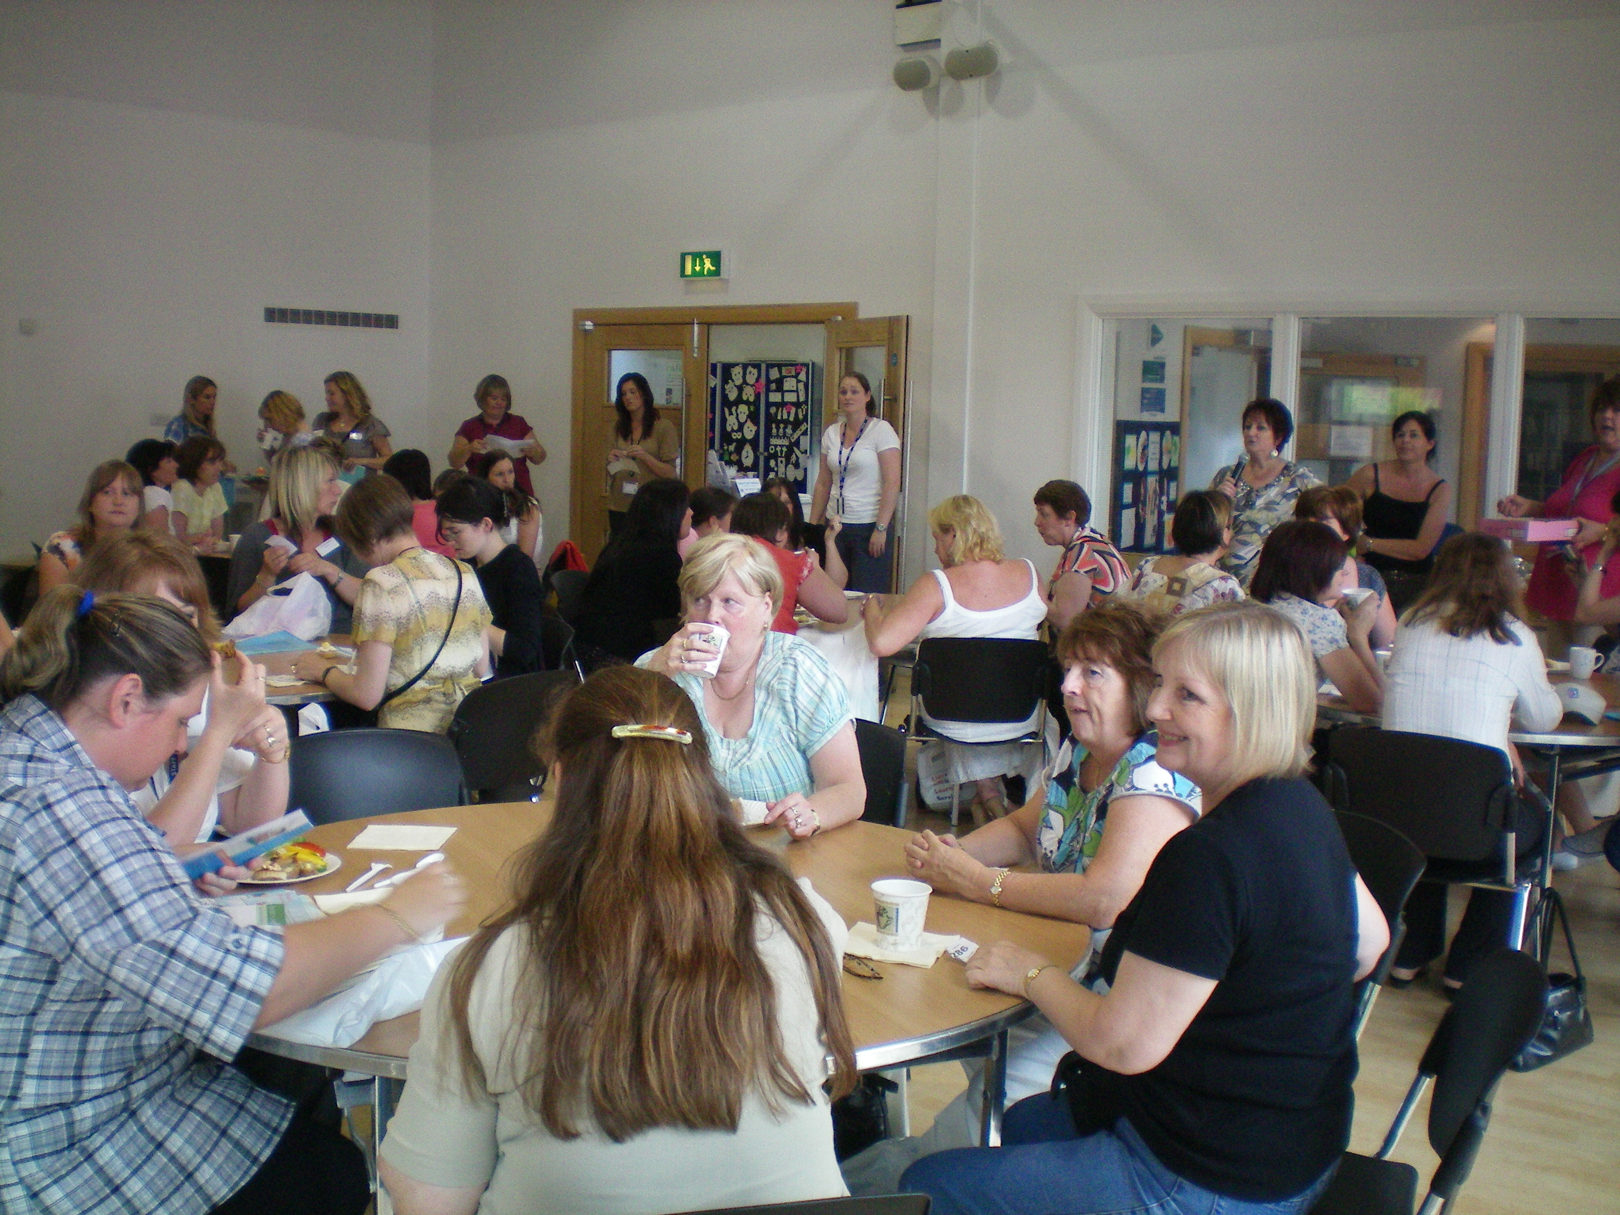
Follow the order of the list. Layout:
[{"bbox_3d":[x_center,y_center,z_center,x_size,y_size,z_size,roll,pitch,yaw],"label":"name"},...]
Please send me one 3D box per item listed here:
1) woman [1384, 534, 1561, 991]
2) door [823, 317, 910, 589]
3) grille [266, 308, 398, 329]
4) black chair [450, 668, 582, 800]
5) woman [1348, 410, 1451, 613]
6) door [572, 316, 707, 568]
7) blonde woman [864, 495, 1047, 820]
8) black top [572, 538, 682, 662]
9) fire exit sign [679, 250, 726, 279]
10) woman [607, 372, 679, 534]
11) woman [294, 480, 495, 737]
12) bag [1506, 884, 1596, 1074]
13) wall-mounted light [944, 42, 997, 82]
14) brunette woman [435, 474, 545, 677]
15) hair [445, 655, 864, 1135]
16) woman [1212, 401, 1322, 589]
[{"bbox_3d":[1.743,0.454,4.660,0.450,1.240,0.700,6,8,33],"label":"woman"},{"bbox_3d":[0.291,-0.473,9.200,0.060,2.020,0.920,-1,7,-24],"label":"door"},{"bbox_3d":[-2.867,-1.730,10.629,0.030,0.090,0.980,6,8,38],"label":"grille"},{"bbox_3d":[-0.930,0.548,4.969,0.460,0.790,0.500,-4,8,-43],"label":"black chair"},{"bbox_3d":[2.595,-0.072,7.934,0.470,1.598,0.310,4,6,20],"label":"woman"},{"bbox_3d":[-1.037,-0.697,10.806,0.980,2.040,0.060,6,7,34],"label":"door"},{"bbox_3d":[0.514,0.220,6.339,0.600,1.260,0.780,1,6,-6],"label":"blonde woman"},{"bbox_3d":[-0.661,0.011,6.592,0.360,0.560,0.440,-2,7,-30],"label":"black top"},{"bbox_3d":[-0.608,-1.938,10.050,0.310,0.160,0.070,6,8,37],"label":"fire exit sign"},{"bbox_3d":[-0.919,-0.449,9.750,0.450,1.680,0.340,4,7,23],"label":"woman"},{"bbox_3d":[-1.127,0.324,4.820,0.440,1.310,0.660,-3,8,-36],"label":"woman"},{"bbox_3d":[1.803,0.897,4.320,0.240,0.420,0.130,0,6,-12],"label":"bag"},{"bbox_3d":[0.757,-2.509,8.122,0.270,0.160,0.170,5,32,26],"label":"wall-mounted light"},{"bbox_3d":[-1.190,0.222,5.748,0.720,1.260,0.480,0,6,-12],"label":"brunette woman"},{"bbox_3d":[-0.162,0.277,1.780,0.400,0.420,0.280,0,6,-10],"label":"hair"},{"bbox_3d":[1.889,-0.064,7.535,0.460,1.626,0.330,5,7,31],"label":"woman"}]

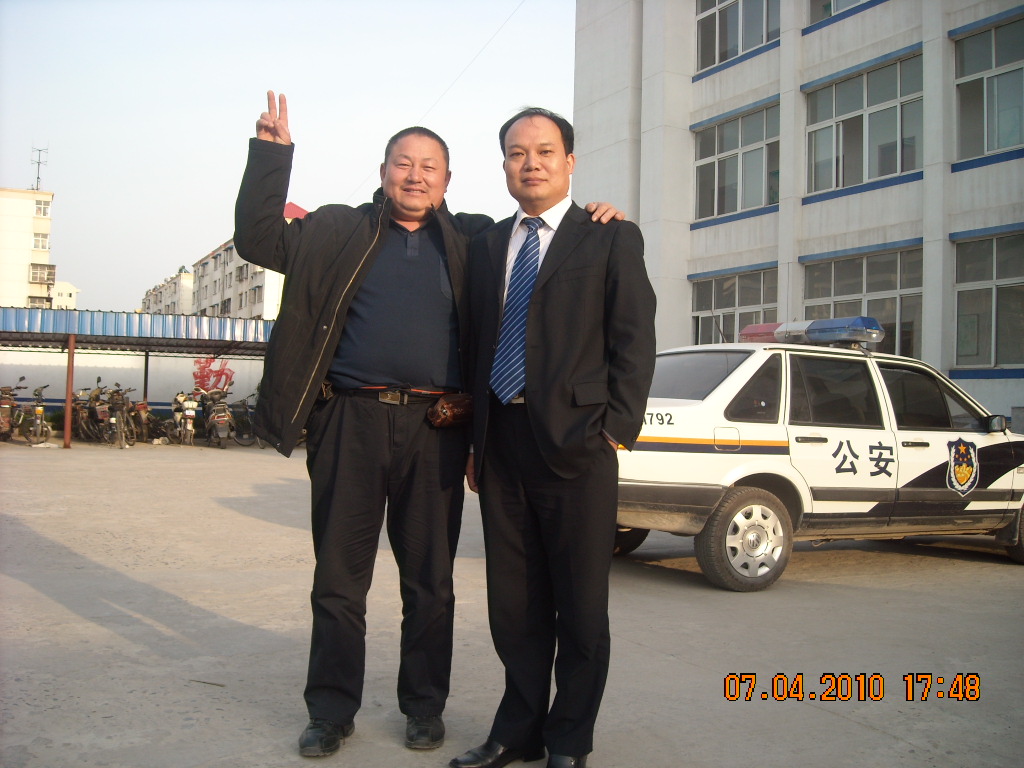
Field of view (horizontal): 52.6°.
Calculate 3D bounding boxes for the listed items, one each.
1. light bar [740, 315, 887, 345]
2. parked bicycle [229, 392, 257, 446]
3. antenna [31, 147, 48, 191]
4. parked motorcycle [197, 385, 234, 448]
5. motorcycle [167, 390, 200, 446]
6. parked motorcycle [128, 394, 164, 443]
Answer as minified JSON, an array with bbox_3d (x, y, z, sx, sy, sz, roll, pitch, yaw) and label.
[{"bbox_3d":[1.985,-0.350,6.980,0.290,0.150,1.150,2,-1,-25],"label":"light bar"},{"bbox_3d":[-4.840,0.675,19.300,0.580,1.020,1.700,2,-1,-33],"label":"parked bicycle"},{"bbox_3d":[-40.200,-18.400,88.000,1.500,3.900,1.400,2,-1,-25],"label":"antenna"},{"bbox_3d":[-5.520,0.567,19.300,0.730,1.190,1.850,2,-1,-17],"label":"parked motorcycle"},{"bbox_3d":[-6.260,0.635,19.750,0.680,1.040,1.850,2,-1,-21],"label":"motorcycle"},{"bbox_3d":[-7.250,0.620,20.400,0.680,1.020,1.850,2,-1,-20],"label":"parked motorcycle"}]

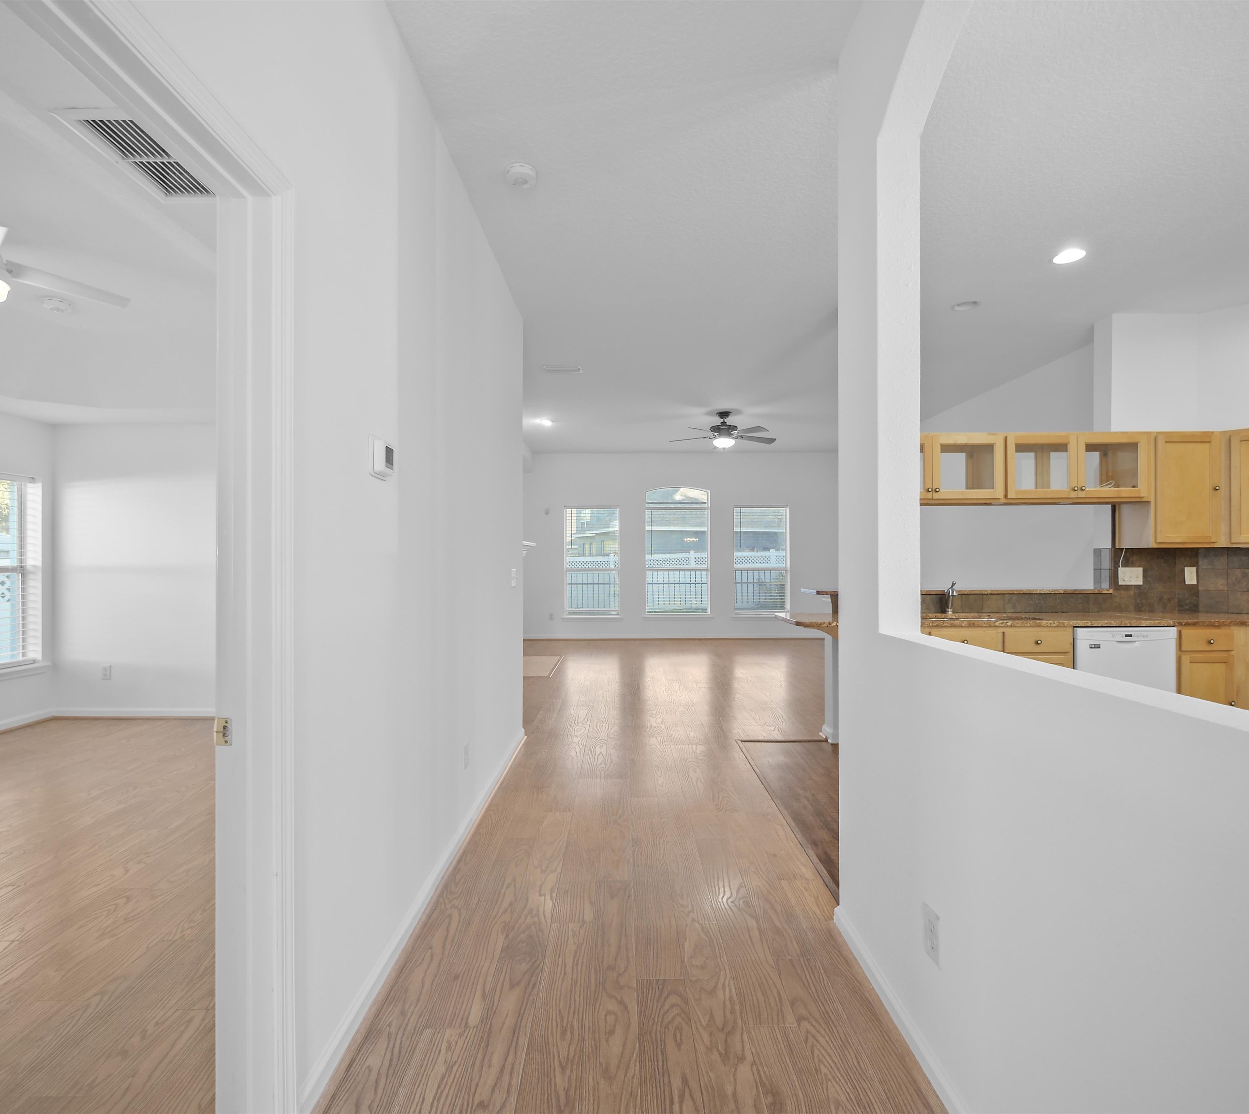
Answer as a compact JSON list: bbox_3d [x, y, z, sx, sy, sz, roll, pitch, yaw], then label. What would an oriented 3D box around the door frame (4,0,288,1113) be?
[{"bbox_3d":[-0.797,0.223,0.863,0.150,2.110,0.960,0,0,0],"label":"door frame"}]

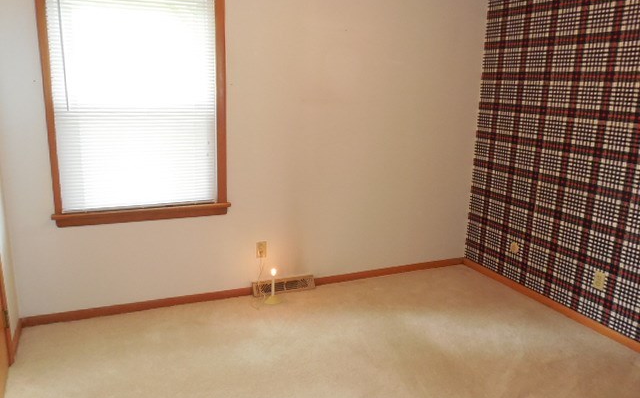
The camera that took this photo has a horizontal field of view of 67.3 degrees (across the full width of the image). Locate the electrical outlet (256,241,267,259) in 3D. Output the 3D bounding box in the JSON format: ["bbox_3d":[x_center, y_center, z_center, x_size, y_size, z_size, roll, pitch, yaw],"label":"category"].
[{"bbox_3d":[-0.410,0.360,3.400,0.071,0.116,0.009,-4,14,-23],"label":"electrical outlet"}]

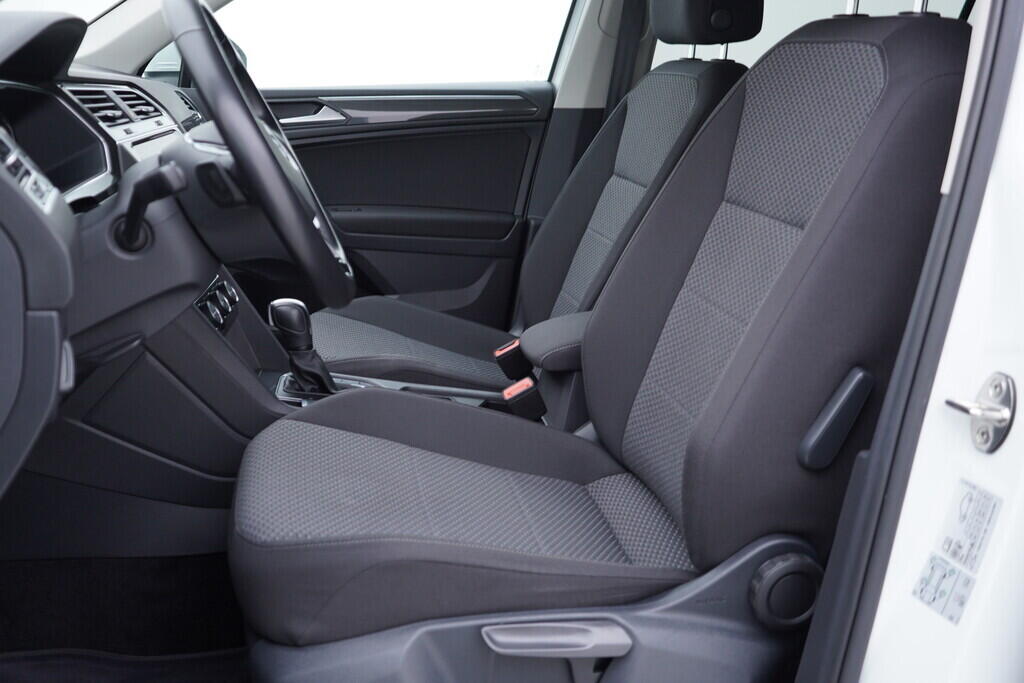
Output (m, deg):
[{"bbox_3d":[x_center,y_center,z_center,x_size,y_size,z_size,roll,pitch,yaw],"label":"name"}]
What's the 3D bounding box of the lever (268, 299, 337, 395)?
[{"bbox_3d":[-0.301,0.007,1.477,0.072,0.135,0.060,-17,16,-2],"label":"lever"}]

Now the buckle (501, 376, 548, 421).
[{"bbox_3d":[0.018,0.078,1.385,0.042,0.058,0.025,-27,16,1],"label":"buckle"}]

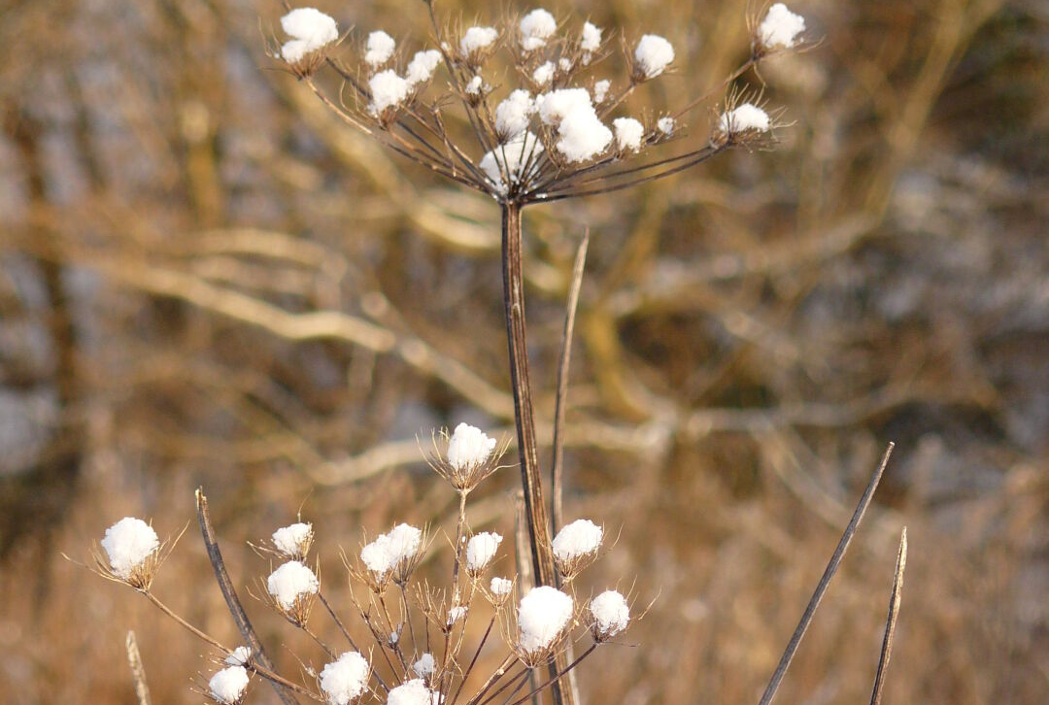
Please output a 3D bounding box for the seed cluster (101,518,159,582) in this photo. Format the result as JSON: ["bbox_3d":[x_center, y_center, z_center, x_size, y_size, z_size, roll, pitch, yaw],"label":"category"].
[{"bbox_3d":[-0.123,0.062,1.860,0.018,0.019,0.017,0,6,0],"label":"seed cluster"}]

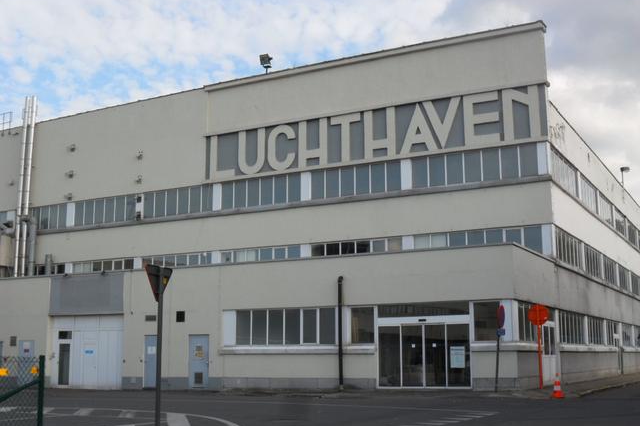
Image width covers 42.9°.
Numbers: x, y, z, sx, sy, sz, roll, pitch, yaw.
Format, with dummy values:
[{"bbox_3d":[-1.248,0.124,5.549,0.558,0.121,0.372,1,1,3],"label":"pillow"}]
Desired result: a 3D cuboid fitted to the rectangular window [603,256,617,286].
[{"bbox_3d":[16.980,3.431,47.724,0.100,1.391,4.803,-6,-11,28],"label":"rectangular window"}]

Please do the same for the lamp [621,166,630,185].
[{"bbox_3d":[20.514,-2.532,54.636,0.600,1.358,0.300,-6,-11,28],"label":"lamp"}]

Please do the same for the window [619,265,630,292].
[{"bbox_3d":[21.142,4.543,56.400,0.150,1.427,4.912,-5,-11,28],"label":"window"}]

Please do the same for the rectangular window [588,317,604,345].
[{"bbox_3d":[14.018,6.038,41.179,0.100,1.327,4.869,-6,-11,28],"label":"rectangular window"}]

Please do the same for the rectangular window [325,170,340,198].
[{"bbox_3d":[0.660,-1.459,40.724,0.703,1.404,0.100,-6,-11,28],"label":"rectangular window"}]

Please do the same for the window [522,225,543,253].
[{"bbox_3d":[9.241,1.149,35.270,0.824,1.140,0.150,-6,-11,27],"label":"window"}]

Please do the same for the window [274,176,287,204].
[{"bbox_3d":[-1.957,-1.157,40.690,0.804,1.463,0.100,-6,-11,28],"label":"window"}]

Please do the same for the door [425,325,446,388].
[{"bbox_3d":[4.087,5.026,28.619,0.835,2.174,0.100,-6,-11,28],"label":"door"}]

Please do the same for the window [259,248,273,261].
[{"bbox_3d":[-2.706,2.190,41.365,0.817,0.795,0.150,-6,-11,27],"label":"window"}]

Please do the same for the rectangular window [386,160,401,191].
[{"bbox_3d":[3.594,-1.776,39.174,0.702,1.523,0.100,-6,-11,28],"label":"rectangular window"}]

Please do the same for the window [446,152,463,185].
[{"bbox_3d":[6.218,-1.963,37.370,0.854,1.506,0.150,-6,-11,27],"label":"window"}]

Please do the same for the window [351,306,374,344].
[{"bbox_3d":[1.574,4.110,29.779,1.030,1.390,0.100,-6,-11,28],"label":"window"}]

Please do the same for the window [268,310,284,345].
[{"bbox_3d":[-1.758,4.630,33.076,0.727,1.440,0.100,-6,-11,28],"label":"window"}]

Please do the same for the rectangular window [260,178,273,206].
[{"bbox_3d":[-2.698,-1.067,41.900,0.809,1.452,0.150,-6,-11,27],"label":"rectangular window"}]

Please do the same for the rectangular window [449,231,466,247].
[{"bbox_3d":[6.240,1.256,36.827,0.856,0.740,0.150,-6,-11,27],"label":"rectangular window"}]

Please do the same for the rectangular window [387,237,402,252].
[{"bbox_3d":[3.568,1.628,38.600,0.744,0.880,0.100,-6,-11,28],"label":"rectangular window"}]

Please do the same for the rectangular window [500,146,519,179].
[{"bbox_3d":[8.264,-2.168,35.308,0.776,1.432,0.100,-6,-11,28],"label":"rectangular window"}]

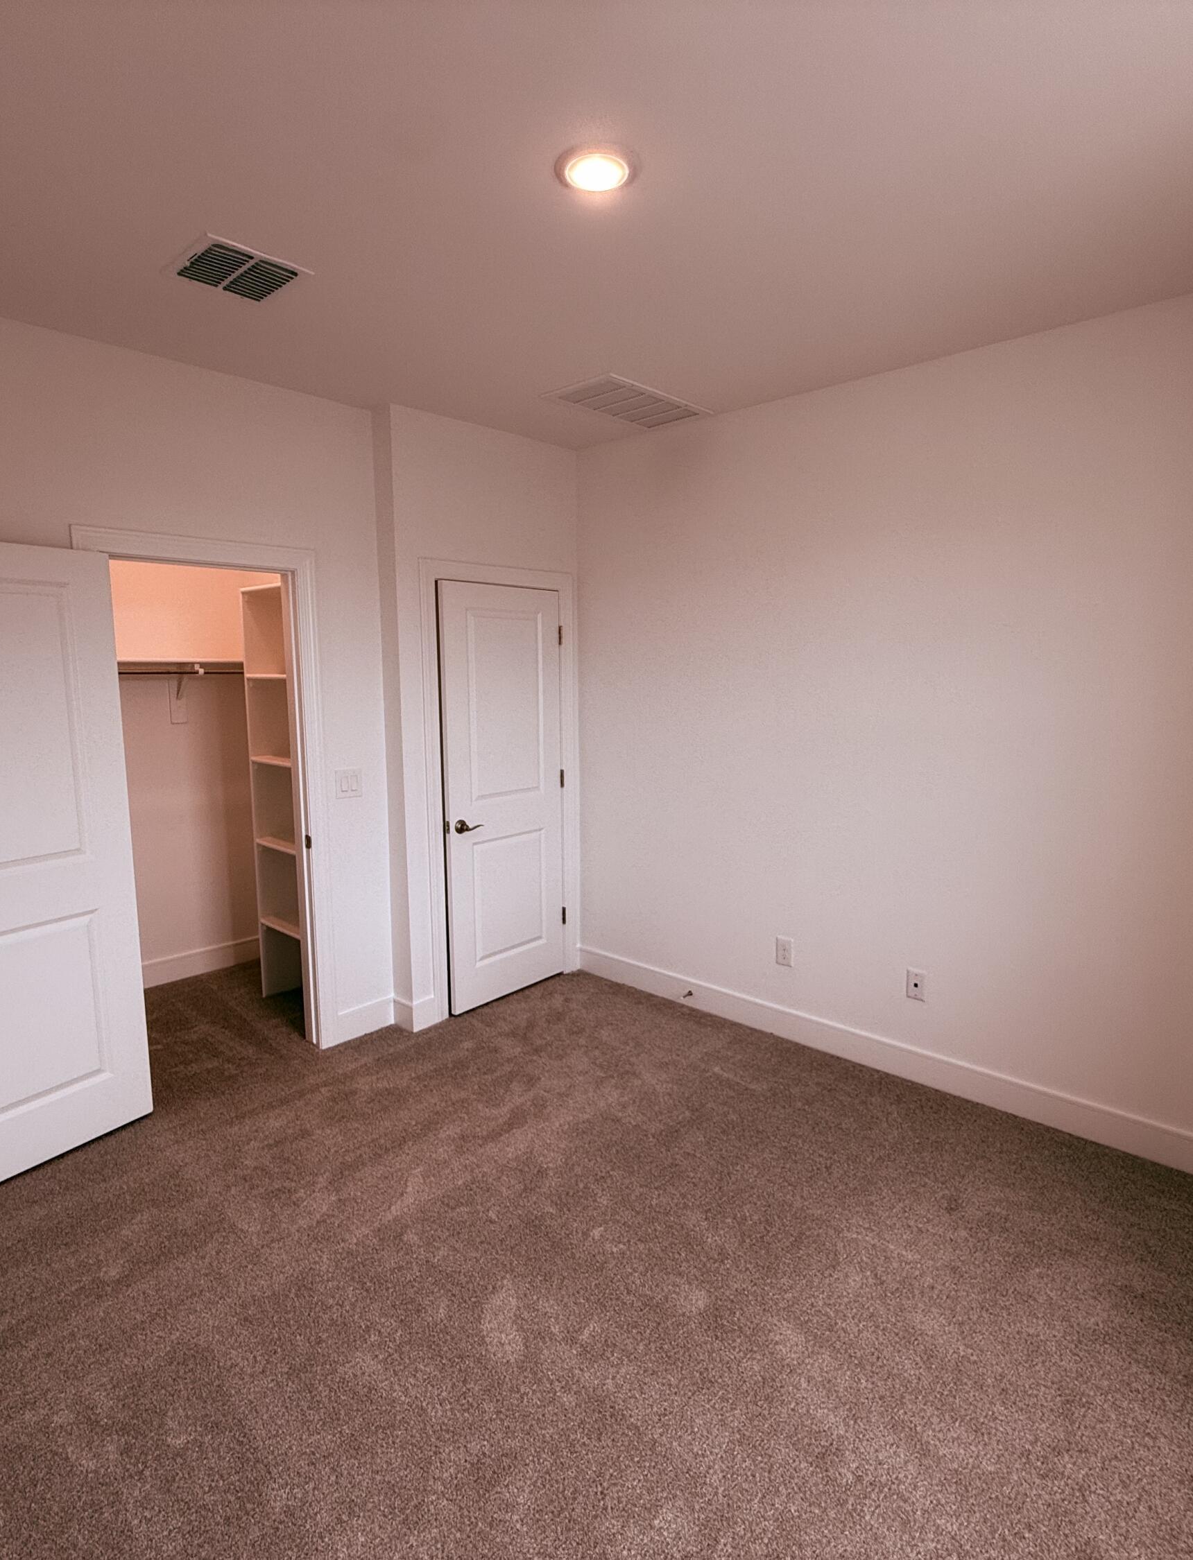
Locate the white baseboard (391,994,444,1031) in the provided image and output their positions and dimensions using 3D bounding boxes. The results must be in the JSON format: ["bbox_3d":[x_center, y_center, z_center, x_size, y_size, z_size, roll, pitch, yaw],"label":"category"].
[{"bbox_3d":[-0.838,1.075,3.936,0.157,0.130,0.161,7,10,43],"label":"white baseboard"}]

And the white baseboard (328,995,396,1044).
[{"bbox_3d":[-1.042,1.092,3.822,0.018,0.130,0.320,7,10,43],"label":"white baseboard"}]

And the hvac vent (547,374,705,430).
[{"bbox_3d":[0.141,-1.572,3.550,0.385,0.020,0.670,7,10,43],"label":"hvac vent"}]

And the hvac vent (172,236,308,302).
[{"bbox_3d":[-0.996,-1.403,2.348,0.295,0.020,0.293,7,10,43],"label":"hvac vent"}]

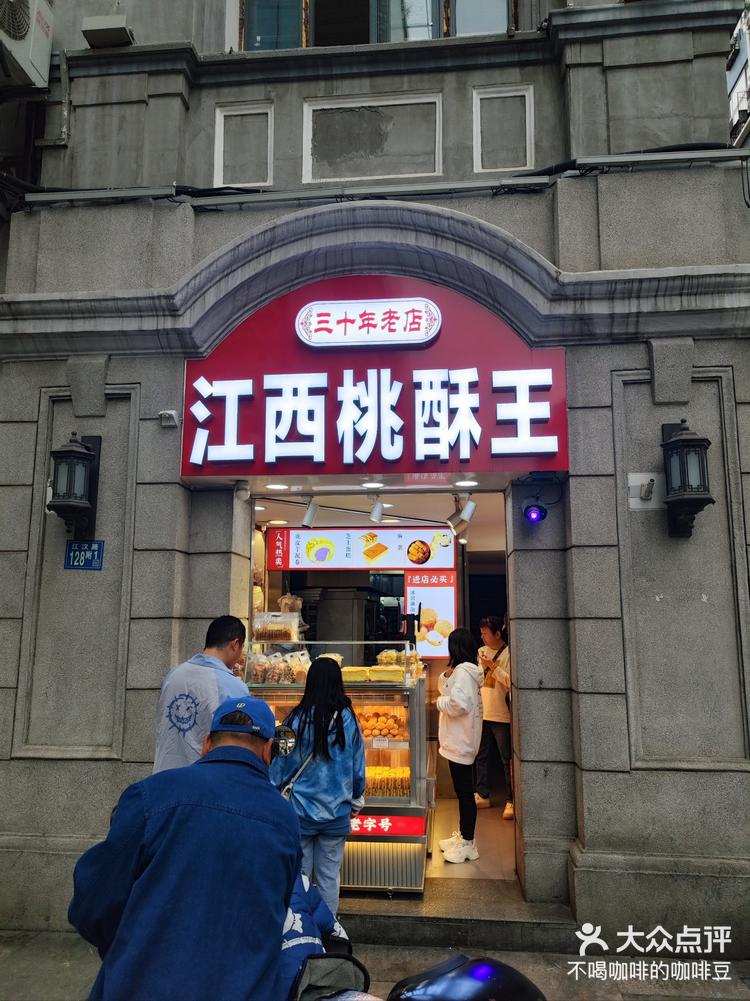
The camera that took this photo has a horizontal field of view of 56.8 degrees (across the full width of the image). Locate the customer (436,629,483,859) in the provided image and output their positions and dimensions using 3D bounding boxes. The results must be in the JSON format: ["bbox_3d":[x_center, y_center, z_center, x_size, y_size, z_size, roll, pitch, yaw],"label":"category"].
[{"bbox_3d":[0.604,1.693,4.903,0.340,1.560,0.440,-2,-9,13],"label":"customer"}]

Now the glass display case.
[{"bbox_3d":[-0.218,1.735,4.493,1.135,1.260,0.650,0,-9,5],"label":"glass display case"}]

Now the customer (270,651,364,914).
[{"bbox_3d":[-0.305,1.623,3.686,0.495,1.545,0.350,0,-9,5],"label":"customer"}]

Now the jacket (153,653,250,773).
[{"bbox_3d":[-0.860,1.149,3.449,0.510,0.760,0.320,-5,-10,32],"label":"jacket"}]

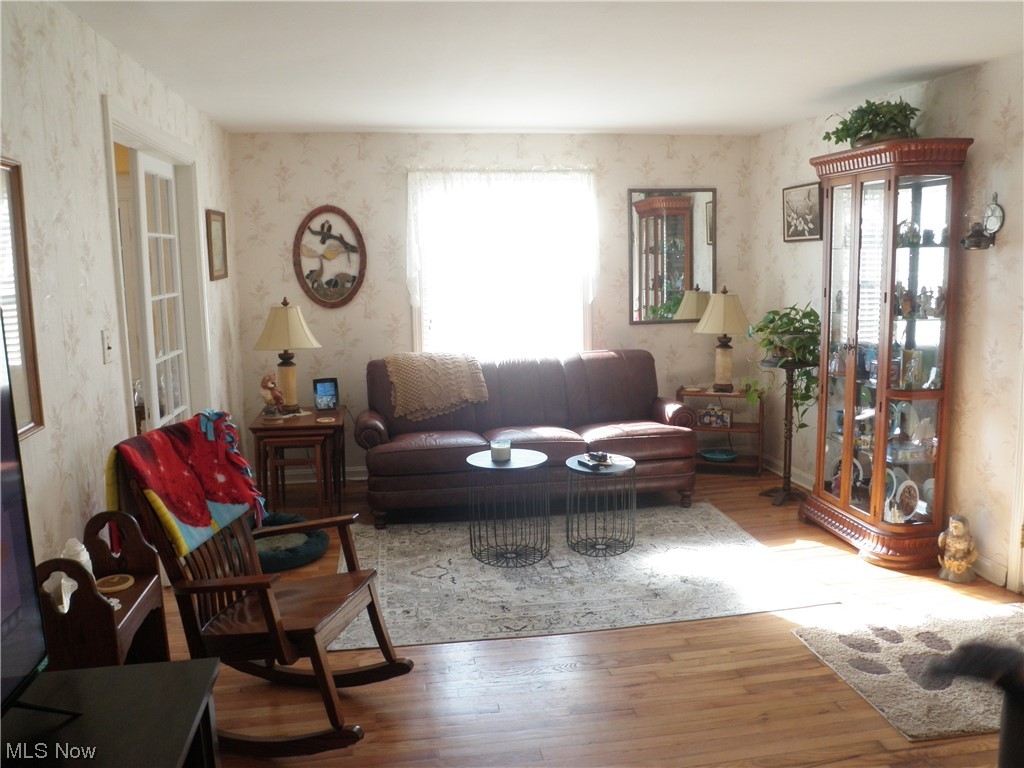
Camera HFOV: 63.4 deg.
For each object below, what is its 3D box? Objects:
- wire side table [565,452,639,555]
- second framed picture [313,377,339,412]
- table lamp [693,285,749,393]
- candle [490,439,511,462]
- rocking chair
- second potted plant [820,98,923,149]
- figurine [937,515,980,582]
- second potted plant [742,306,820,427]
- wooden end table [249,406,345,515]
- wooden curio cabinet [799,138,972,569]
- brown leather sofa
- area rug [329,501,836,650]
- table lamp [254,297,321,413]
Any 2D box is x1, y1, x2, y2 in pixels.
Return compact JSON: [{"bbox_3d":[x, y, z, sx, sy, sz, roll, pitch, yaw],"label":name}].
[{"bbox_3d":[0.481,0.656,4.476,0.370,0.465,0.370,-2,8,-8],"label":"wire side table"},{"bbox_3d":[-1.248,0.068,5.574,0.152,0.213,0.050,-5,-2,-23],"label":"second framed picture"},{"bbox_3d":[1.510,-0.313,5.875,0.418,0.738,0.418,-2,9,-8],"label":"table lamp"},{"bbox_3d":[-0.058,0.351,4.272,0.097,0.093,0.097,-2,9,-8],"label":"candle"},{"bbox_3d":[-0.821,0.647,2.772,0.855,1.030,0.600,1,8,11],"label":"rocking chair"},{"bbox_3d":[1.875,-1.302,4.316,0.392,0.236,0.534,-2,9,-8],"label":"second potted plant"},{"bbox_3d":[2.144,0.779,3.989,0.187,0.310,0.170,4,10,33],"label":"figurine"},{"bbox_3d":[1.748,-0.096,5.325,0.520,0.820,0.490,-2,8,-8],"label":"second potted plant"},{"bbox_3d":[-1.350,0.493,5.384,0.557,0.565,0.675,-2,9,-8],"label":"wooden end table"},{"bbox_3d":[1.917,-0.169,4.362,0.408,2.063,0.895,-2,9,-8],"label":"wooden curio cabinet"},{"bbox_3d":[0.089,0.300,5.301,2.134,0.918,0.966,-2,9,-8],"label":"brown leather sofa"},{"bbox_3d":[0.246,0.912,4.345,2.268,0.012,1.637,-2,8,-8],"label":"area rug"},{"bbox_3d":[-1.459,-0.180,5.401,0.418,0.752,0.418,-2,9,-8],"label":"table lamp"}]

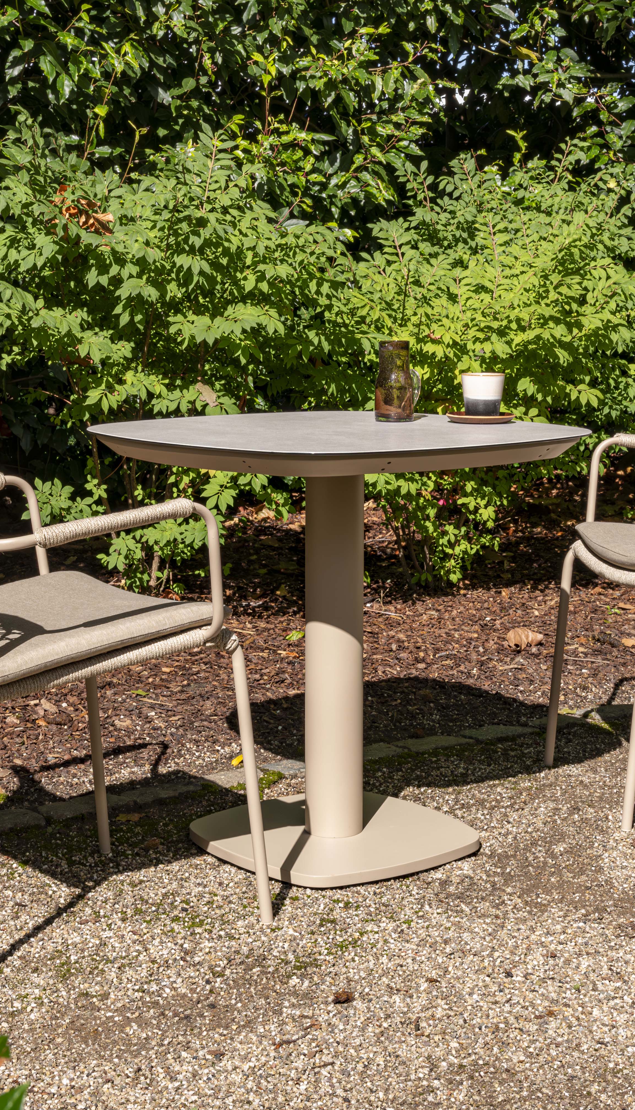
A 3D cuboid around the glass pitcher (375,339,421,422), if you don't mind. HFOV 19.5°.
[{"bbox_3d":[0.152,-0.328,3.482,0.088,0.148,0.073,-2,9,-15],"label":"glass pitcher"}]

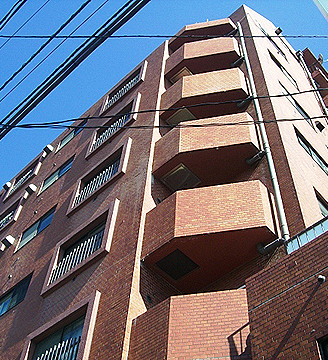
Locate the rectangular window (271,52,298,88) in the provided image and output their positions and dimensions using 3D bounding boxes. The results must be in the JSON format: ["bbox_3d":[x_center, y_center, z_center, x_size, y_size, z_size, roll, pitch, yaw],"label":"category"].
[{"bbox_3d":[4.545,-4.123,20.011,0.120,0.962,1.771,-37,-66,24],"label":"rectangular window"}]

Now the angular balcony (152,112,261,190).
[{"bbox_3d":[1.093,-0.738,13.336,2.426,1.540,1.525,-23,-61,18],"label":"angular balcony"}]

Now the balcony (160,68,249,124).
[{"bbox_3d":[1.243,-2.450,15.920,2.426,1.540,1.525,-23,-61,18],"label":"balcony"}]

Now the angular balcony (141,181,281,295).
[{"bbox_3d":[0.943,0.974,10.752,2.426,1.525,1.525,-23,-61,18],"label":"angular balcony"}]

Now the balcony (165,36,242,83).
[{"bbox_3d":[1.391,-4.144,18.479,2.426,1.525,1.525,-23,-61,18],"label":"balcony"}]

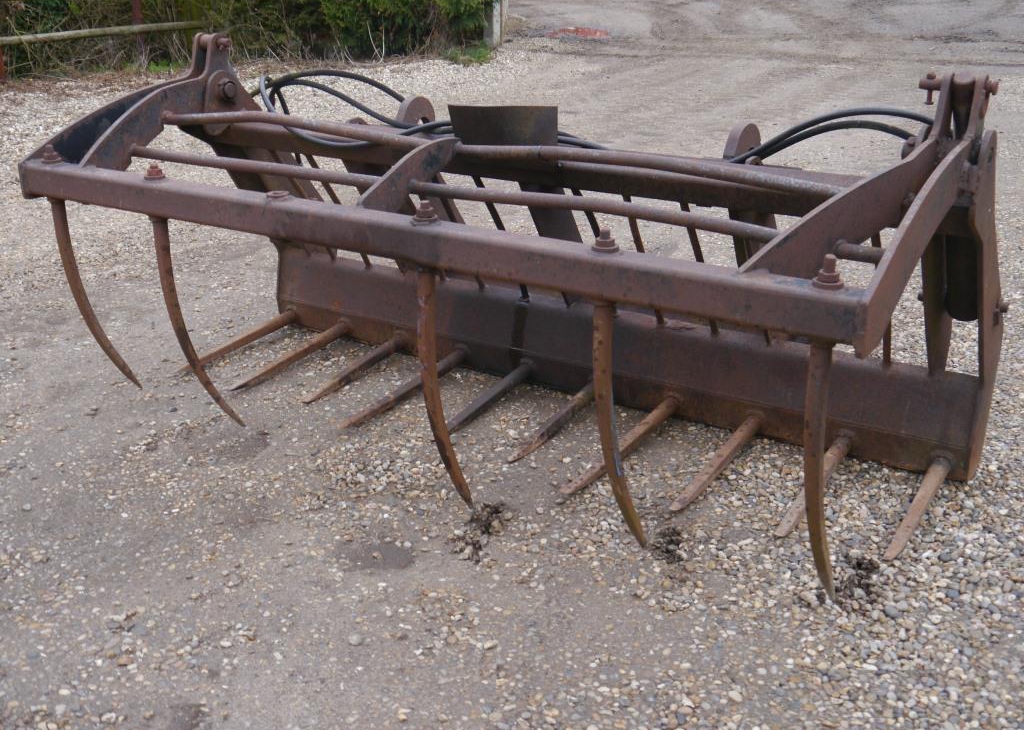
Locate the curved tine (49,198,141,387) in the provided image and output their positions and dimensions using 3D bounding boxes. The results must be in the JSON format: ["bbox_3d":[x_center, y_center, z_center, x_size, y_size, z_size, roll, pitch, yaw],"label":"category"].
[{"bbox_3d":[-1.232,-0.184,3.352,0.038,0.676,0.218,13,26,32],"label":"curved tine"}]

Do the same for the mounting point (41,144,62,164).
[{"bbox_3d":[-1.286,-0.583,3.123,0.053,0.044,0.053,13,26,32],"label":"mounting point"}]

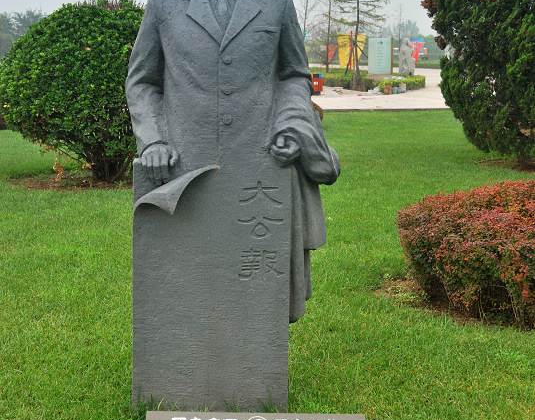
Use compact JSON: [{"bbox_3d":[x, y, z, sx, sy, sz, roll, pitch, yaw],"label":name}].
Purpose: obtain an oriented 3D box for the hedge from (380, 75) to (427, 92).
[{"bbox_3d":[4.574,-4.239,29.312,0.800,0.470,2.200,8,13,34],"label":"hedge"}]

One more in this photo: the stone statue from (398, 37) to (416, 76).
[{"bbox_3d":[5.798,-6.089,35.473,0.650,1.780,0.620,-7,13,-34],"label":"stone statue"}]

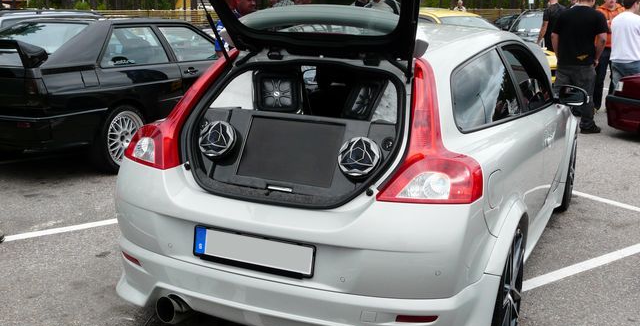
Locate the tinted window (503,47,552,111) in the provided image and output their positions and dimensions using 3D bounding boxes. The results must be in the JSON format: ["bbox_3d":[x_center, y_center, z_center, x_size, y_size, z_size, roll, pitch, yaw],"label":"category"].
[{"bbox_3d":[1.114,-0.491,3.827,0.070,0.380,0.850,-17,2,30],"label":"tinted window"}]

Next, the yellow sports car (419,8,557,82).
[{"bbox_3d":[2.393,-1.971,12.594,4.150,1.450,1.750,12,17,41],"label":"yellow sports car"}]

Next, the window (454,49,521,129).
[{"bbox_3d":[0.704,-0.328,3.075,0.070,0.350,0.890,-17,2,30],"label":"window"}]

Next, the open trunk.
[{"bbox_3d":[-0.076,-0.169,2.942,0.940,0.550,0.640,7,14,24],"label":"open trunk"}]

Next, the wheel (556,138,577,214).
[{"bbox_3d":[1.790,0.038,5.303,0.230,0.645,0.645,7,14,24],"label":"wheel"}]

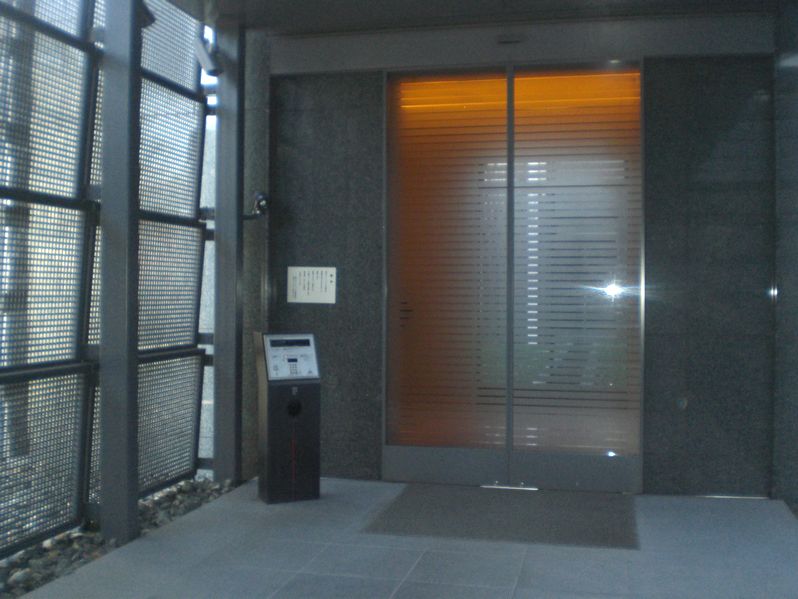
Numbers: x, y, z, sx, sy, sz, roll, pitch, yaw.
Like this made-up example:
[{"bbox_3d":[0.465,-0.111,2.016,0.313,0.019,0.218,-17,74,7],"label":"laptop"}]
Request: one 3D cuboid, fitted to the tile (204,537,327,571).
[{"bbox_3d":[-0.761,1.486,5.103,0.580,0.020,0.561,0,1,13],"label":"tile"}]

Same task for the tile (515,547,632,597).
[{"bbox_3d":[0.944,1.498,4.718,0.580,0.020,0.561,0,1,13],"label":"tile"}]

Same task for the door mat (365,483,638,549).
[{"bbox_3d":[0.755,1.461,6.039,1.705,0.015,1.395,0,1,13],"label":"door mat"}]

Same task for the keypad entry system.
[{"bbox_3d":[-0.780,0.427,6.380,0.383,0.335,0.070,0,-19,-26],"label":"keypad entry system"}]

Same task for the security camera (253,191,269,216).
[{"bbox_3d":[-1.079,-0.740,6.830,0.120,0.175,0.140,0,1,-24],"label":"security camera"}]

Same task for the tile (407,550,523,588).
[{"bbox_3d":[0.377,1.494,4.846,0.580,0.020,0.561,0,1,13],"label":"tile"}]

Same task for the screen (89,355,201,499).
[{"bbox_3d":[-1.738,0.876,6.118,0.050,0.899,1.581,6,2,13],"label":"screen"}]

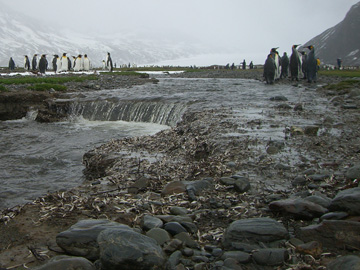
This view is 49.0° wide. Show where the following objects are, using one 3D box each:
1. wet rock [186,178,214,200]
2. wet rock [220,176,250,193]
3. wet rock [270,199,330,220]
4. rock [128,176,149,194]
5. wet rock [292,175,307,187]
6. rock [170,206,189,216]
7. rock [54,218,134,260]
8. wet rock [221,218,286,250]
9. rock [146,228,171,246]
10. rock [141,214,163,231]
[{"bbox_3d":[0.093,0.254,1.844,0.135,0.097,0.094,0,10,0],"label":"wet rock"},{"bbox_3d":[0.251,0.228,1.817,0.145,0.060,0.090,1,10,8],"label":"wet rock"},{"bbox_3d":[0.467,0.293,1.565,0.228,0.058,0.137,0,10,0],"label":"wet rock"},{"bbox_3d":[-0.200,0.245,1.915,0.100,0.072,0.085,-1,10,-6],"label":"rock"},{"bbox_3d":[0.555,0.212,1.836,0.064,0.043,0.055,3,10,17],"label":"wet rock"},{"bbox_3d":[-0.004,0.320,1.654,0.080,0.033,0.060,0,10,0],"label":"rock"},{"bbox_3d":[-0.294,0.366,1.394,0.271,0.113,0.168,0,10,0],"label":"rock"},{"bbox_3d":[0.264,0.343,1.380,0.228,0.083,0.148,0,10,0],"label":"wet rock"},{"bbox_3d":[-0.073,0.347,1.339,0.083,0.050,0.065,-1,10,-3],"label":"rock"},{"bbox_3d":[-0.107,0.342,1.529,0.086,0.053,0.069,0,10,0],"label":"rock"}]

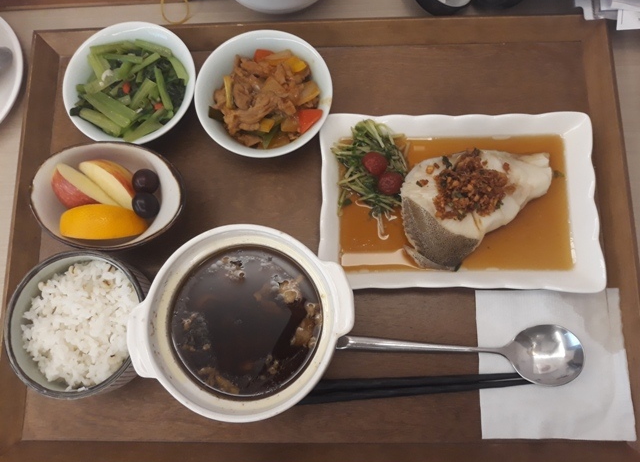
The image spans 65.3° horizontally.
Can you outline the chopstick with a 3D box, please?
[{"bbox_3d":[0.073,0.128,0.411,0.218,0.009,0.019,-4,79,2],"label":"chopstick"}]

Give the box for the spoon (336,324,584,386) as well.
[{"bbox_3d":[0.112,0.098,0.408,0.199,0.022,0.048,2,80,3],"label":"spoon"}]

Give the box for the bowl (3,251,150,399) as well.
[{"bbox_3d":[-0.180,0.076,0.402,0.106,0.065,0.106,-1,80,2],"label":"bowl"}]

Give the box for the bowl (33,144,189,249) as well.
[{"bbox_3d":[-0.171,-0.025,0.428,0.121,0.050,0.088,-1,80,2],"label":"bowl"}]

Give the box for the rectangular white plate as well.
[{"bbox_3d":[0.114,-0.024,0.427,0.229,0.028,0.149,1,80,2],"label":"rectangular white plate"}]

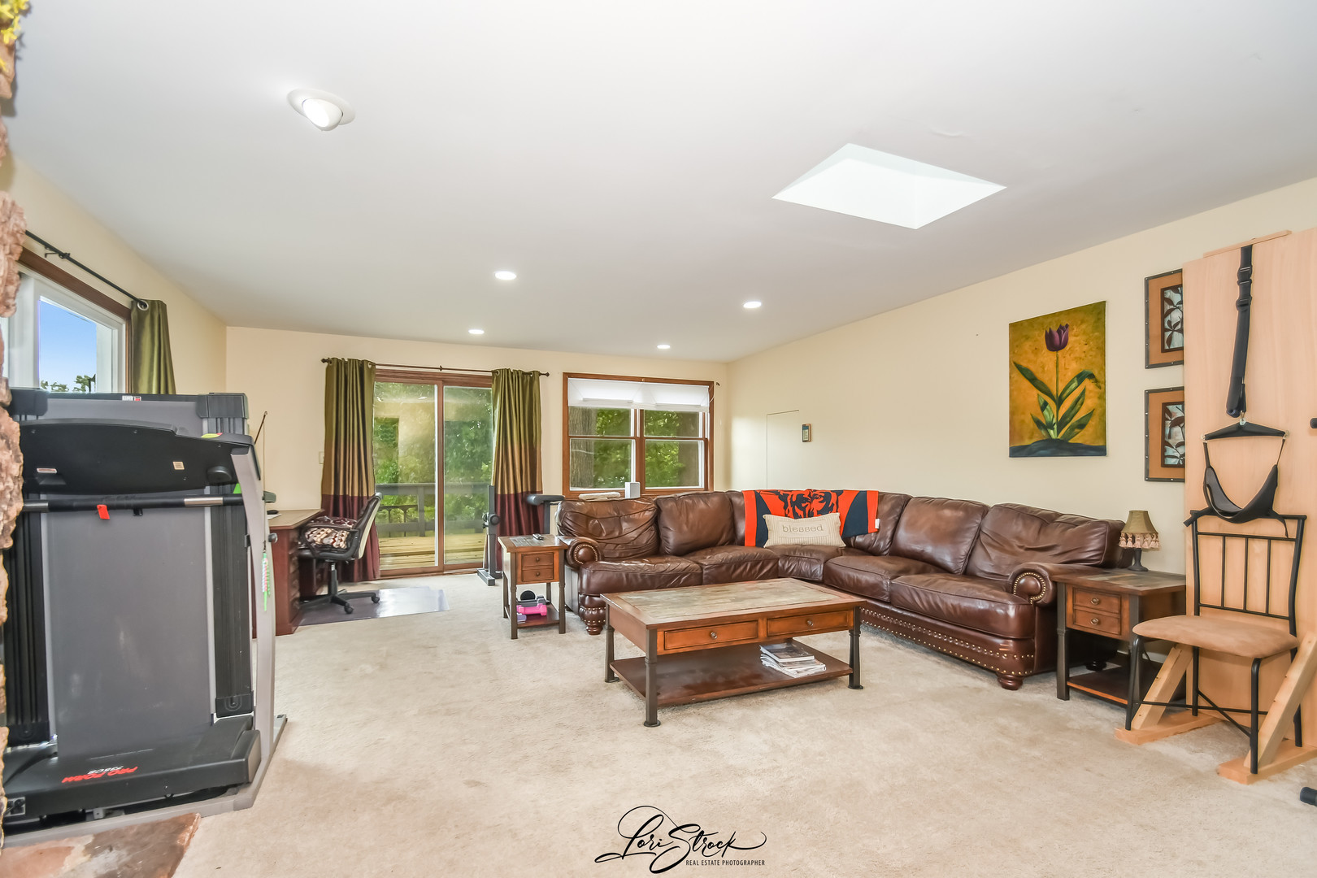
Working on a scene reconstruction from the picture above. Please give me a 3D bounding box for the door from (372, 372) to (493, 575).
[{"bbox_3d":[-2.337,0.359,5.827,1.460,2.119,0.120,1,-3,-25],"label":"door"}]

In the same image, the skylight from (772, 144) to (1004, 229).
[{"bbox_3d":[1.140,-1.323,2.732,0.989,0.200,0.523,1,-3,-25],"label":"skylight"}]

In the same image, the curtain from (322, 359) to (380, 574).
[{"bbox_3d":[-3.028,0.296,5.402,0.492,2.199,0.150,1,-3,-25],"label":"curtain"}]

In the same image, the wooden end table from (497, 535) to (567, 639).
[{"bbox_3d":[-0.914,1.050,3.998,0.410,0.595,0.610,0,-2,-21],"label":"wooden end table"}]

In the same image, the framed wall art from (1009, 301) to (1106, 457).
[{"bbox_3d":[2.667,-0.366,3.707,0.030,0.975,0.605,1,-3,-25],"label":"framed wall art"}]

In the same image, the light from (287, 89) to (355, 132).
[{"bbox_3d":[-1.230,-1.189,2.000,0.210,0.080,0.210,1,-3,-25],"label":"light"}]

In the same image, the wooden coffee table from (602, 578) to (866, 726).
[{"bbox_3d":[0.393,1.069,2.918,1.230,0.450,0.660,0,-2,-22],"label":"wooden coffee table"}]

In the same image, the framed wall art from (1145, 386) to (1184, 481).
[{"bbox_3d":[2.960,-0.025,3.075,0.030,0.540,0.390,1,-3,-25],"label":"framed wall art"}]

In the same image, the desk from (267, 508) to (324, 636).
[{"bbox_3d":[-3.186,1.014,4.344,0.740,0.740,1.600,1,-3,-25],"label":"desk"}]

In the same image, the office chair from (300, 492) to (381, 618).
[{"bbox_3d":[-2.653,0.923,4.558,0.680,0.925,0.620,0,-2,-19],"label":"office chair"}]

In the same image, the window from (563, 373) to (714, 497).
[{"bbox_3d":[-0.195,-0.030,6.850,2.038,1.466,0.110,1,-3,-25],"label":"window"}]

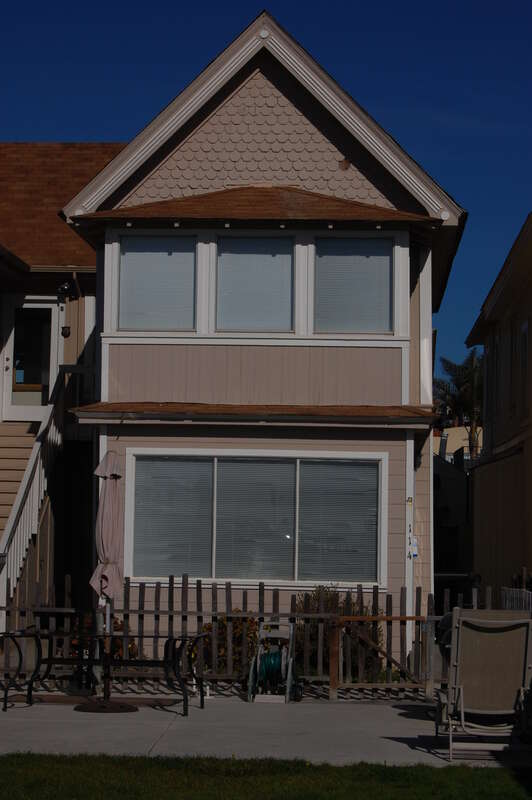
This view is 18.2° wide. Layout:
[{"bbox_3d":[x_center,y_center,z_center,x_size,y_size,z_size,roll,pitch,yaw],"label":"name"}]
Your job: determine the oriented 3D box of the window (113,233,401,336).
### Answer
[{"bbox_3d":[-0.116,-1.384,20.349,3.515,1.255,0.300,0,-6,3],"label":"window"}]

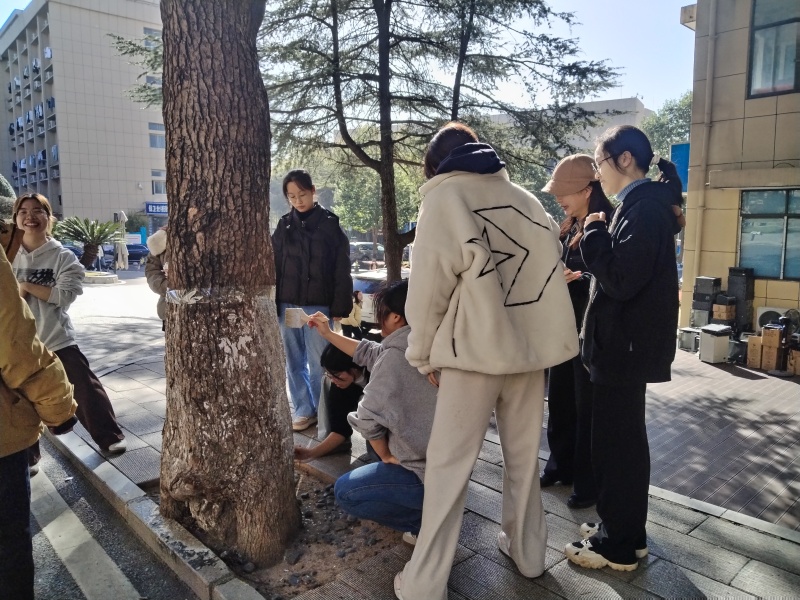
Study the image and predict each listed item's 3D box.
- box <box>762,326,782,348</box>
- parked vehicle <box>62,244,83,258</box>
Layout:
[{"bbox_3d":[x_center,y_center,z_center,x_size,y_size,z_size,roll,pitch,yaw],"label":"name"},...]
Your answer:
[{"bbox_3d":[4.984,0.509,8.050,0.250,0.260,0.270,5,8,37],"label":"box"},{"bbox_3d":[-24.008,-3.113,43.000,4.500,1.500,1.800,2,7,21],"label":"parked vehicle"}]

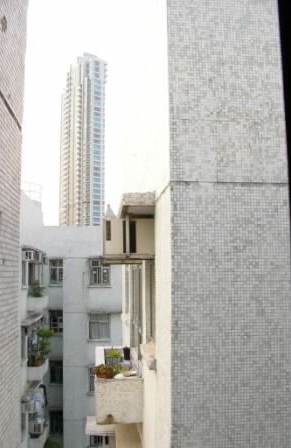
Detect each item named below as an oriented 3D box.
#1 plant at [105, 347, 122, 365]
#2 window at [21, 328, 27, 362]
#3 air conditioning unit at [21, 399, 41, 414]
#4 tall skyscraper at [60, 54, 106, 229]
[{"bbox_3d":[-0.478,1.990,7.337,0.250,0.300,0.240,1,-6,-5],"label":"plant"},{"bbox_3d":[-4.397,4.352,17.753,0.100,1.134,0.900,1,-6,-5],"label":"window"},{"bbox_3d":[-4.145,6.503,17.436,0.500,0.410,0.500,1,-6,-5],"label":"air conditioning unit"},{"bbox_3d":[-35.339,-22.564,272.683,12.500,138.000,28.000,5,-7,-40],"label":"tall skyscraper"}]

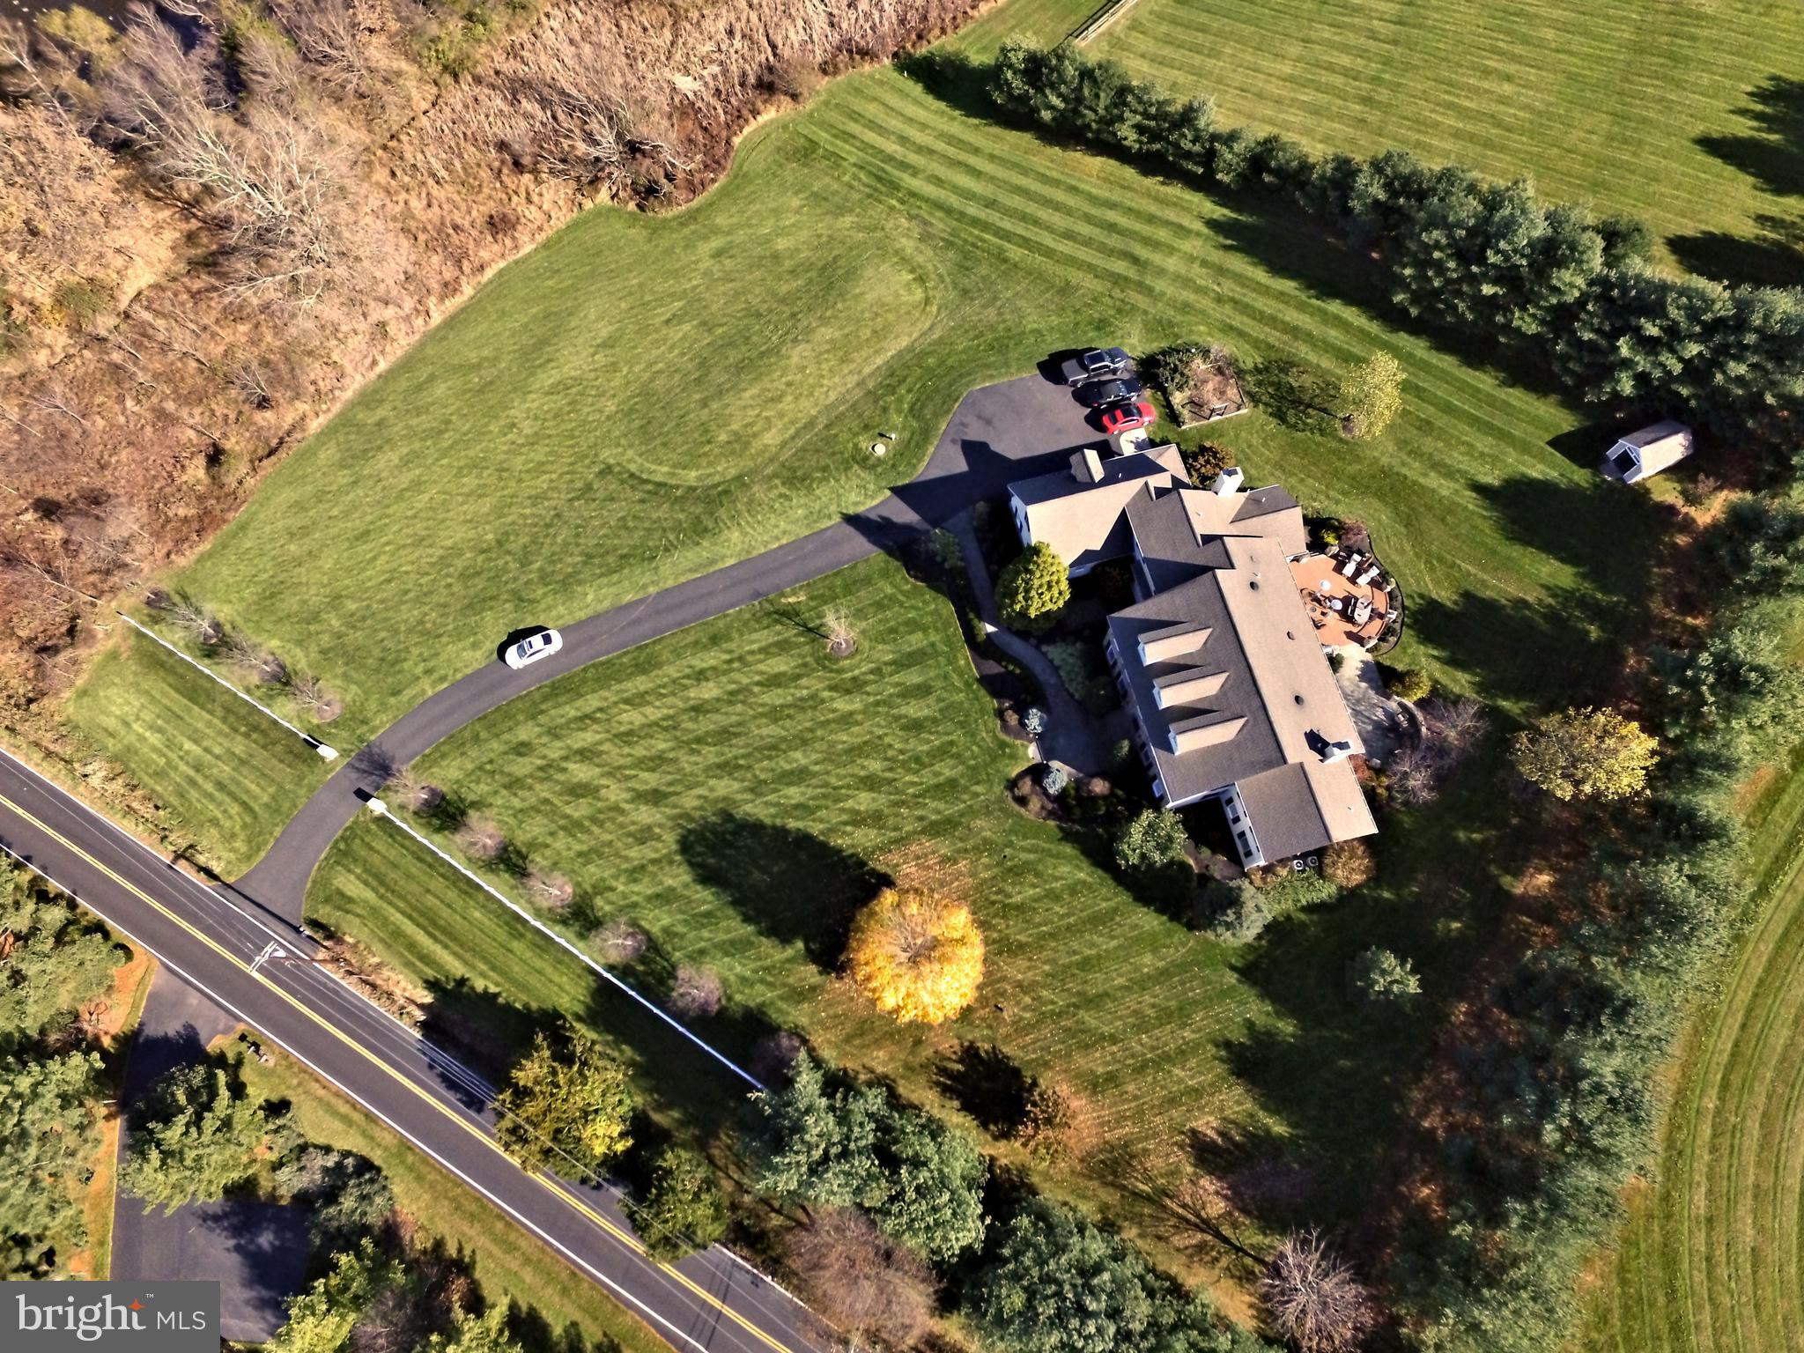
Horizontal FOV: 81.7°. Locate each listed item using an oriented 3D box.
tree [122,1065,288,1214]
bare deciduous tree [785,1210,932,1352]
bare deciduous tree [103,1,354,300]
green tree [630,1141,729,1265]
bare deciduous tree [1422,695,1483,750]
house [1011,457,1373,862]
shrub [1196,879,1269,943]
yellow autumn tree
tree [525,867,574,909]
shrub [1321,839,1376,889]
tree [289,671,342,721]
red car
[{"bbox_3d":[-48.047,31.745,71.462,9.400,7.600,9.400,0,70,0],"label":"tree"},{"bbox_3d":[-2.880,41.320,72.070,10.000,9.500,9.200,0,72,1],"label":"bare deciduous tree"},{"bbox_3d":[-60.313,-46.164,95.710,15.000,21.000,15.000,-1,72,3],"label":"bare deciduous tree"},{"bbox_3d":[-15.730,37.540,74.730,7.000,9.000,7.400,0,72,1],"label":"green tree"},{"bbox_3d":[42.240,3.700,80.206,4.200,4.400,4.200,-1,72,3],"label":"bare deciduous tree"},{"bbox_3d":[21.850,-2.180,76.160,20.000,10.000,32.400,-14,72,-4],"label":"house"},{"bbox_3d":[24.239,17.370,76.704,5.000,4.800,5.000,-1,72,3],"label":"shrub"},{"bbox_3d":[1.006,19.478,72.996,9.400,11.600,9.400,0,70,0],"label":"yellow autumn tree"},{"bbox_3d":[-27.062,16.440,80.515,3.500,4.600,3.500,-1,72,3],"label":"tree"},{"bbox_3d":[32.070,13.450,74.850,3.700,2.700,3.600,0,72,1],"label":"shrub"},{"bbox_3d":[-49.640,1.740,88.410,3.900,4.600,3.900,0,72,1],"label":"tree"},{"bbox_3d":[19.954,-22.910,91.529,4.420,1.300,1.840,-17,72,-3],"label":"red car"}]

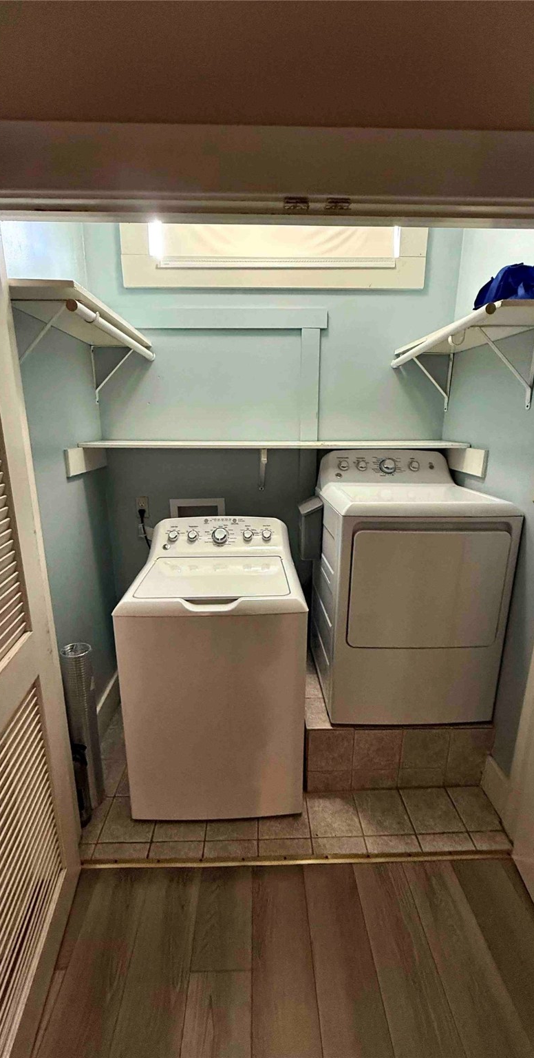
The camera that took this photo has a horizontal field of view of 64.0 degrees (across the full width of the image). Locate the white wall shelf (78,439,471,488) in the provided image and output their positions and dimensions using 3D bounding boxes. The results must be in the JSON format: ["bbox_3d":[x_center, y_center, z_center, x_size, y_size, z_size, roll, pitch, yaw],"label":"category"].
[{"bbox_3d":[0.045,-0.302,2.147,1.806,0.262,0.312,0,14,-2],"label":"white wall shelf"}]

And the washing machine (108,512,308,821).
[{"bbox_3d":[-0.212,0.563,1.921,0.688,1.115,0.687,-1,14,-2],"label":"washing machine"}]

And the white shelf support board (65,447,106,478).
[{"bbox_3d":[-0.845,-0.332,2.030,0.020,0.115,0.466,0,14,-2],"label":"white shelf support board"}]

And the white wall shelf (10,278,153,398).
[{"bbox_3d":[-0.690,-0.662,1.675,0.311,0.298,0.999,0,14,-2],"label":"white wall shelf"}]

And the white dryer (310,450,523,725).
[{"bbox_3d":[0.606,0.215,1.998,0.688,1.112,0.705,0,14,-2],"label":"white dryer"}]

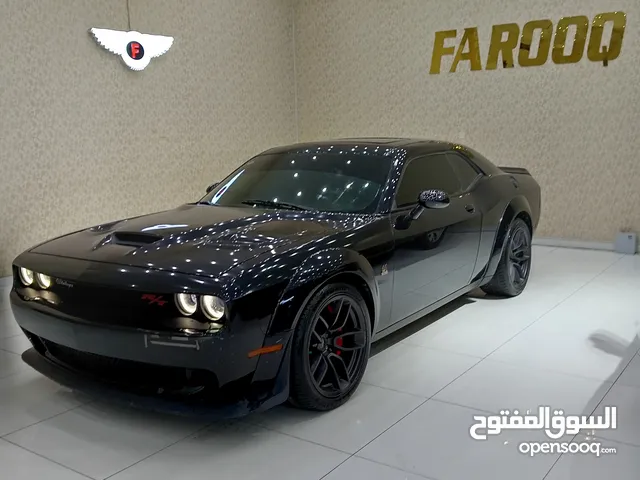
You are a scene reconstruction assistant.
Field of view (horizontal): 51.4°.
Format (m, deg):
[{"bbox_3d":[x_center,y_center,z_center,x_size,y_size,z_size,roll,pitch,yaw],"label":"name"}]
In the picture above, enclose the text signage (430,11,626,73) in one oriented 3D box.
[{"bbox_3d":[2.432,-2.332,8.088,2.386,0.581,0.050,5,12,35],"label":"text signage"}]

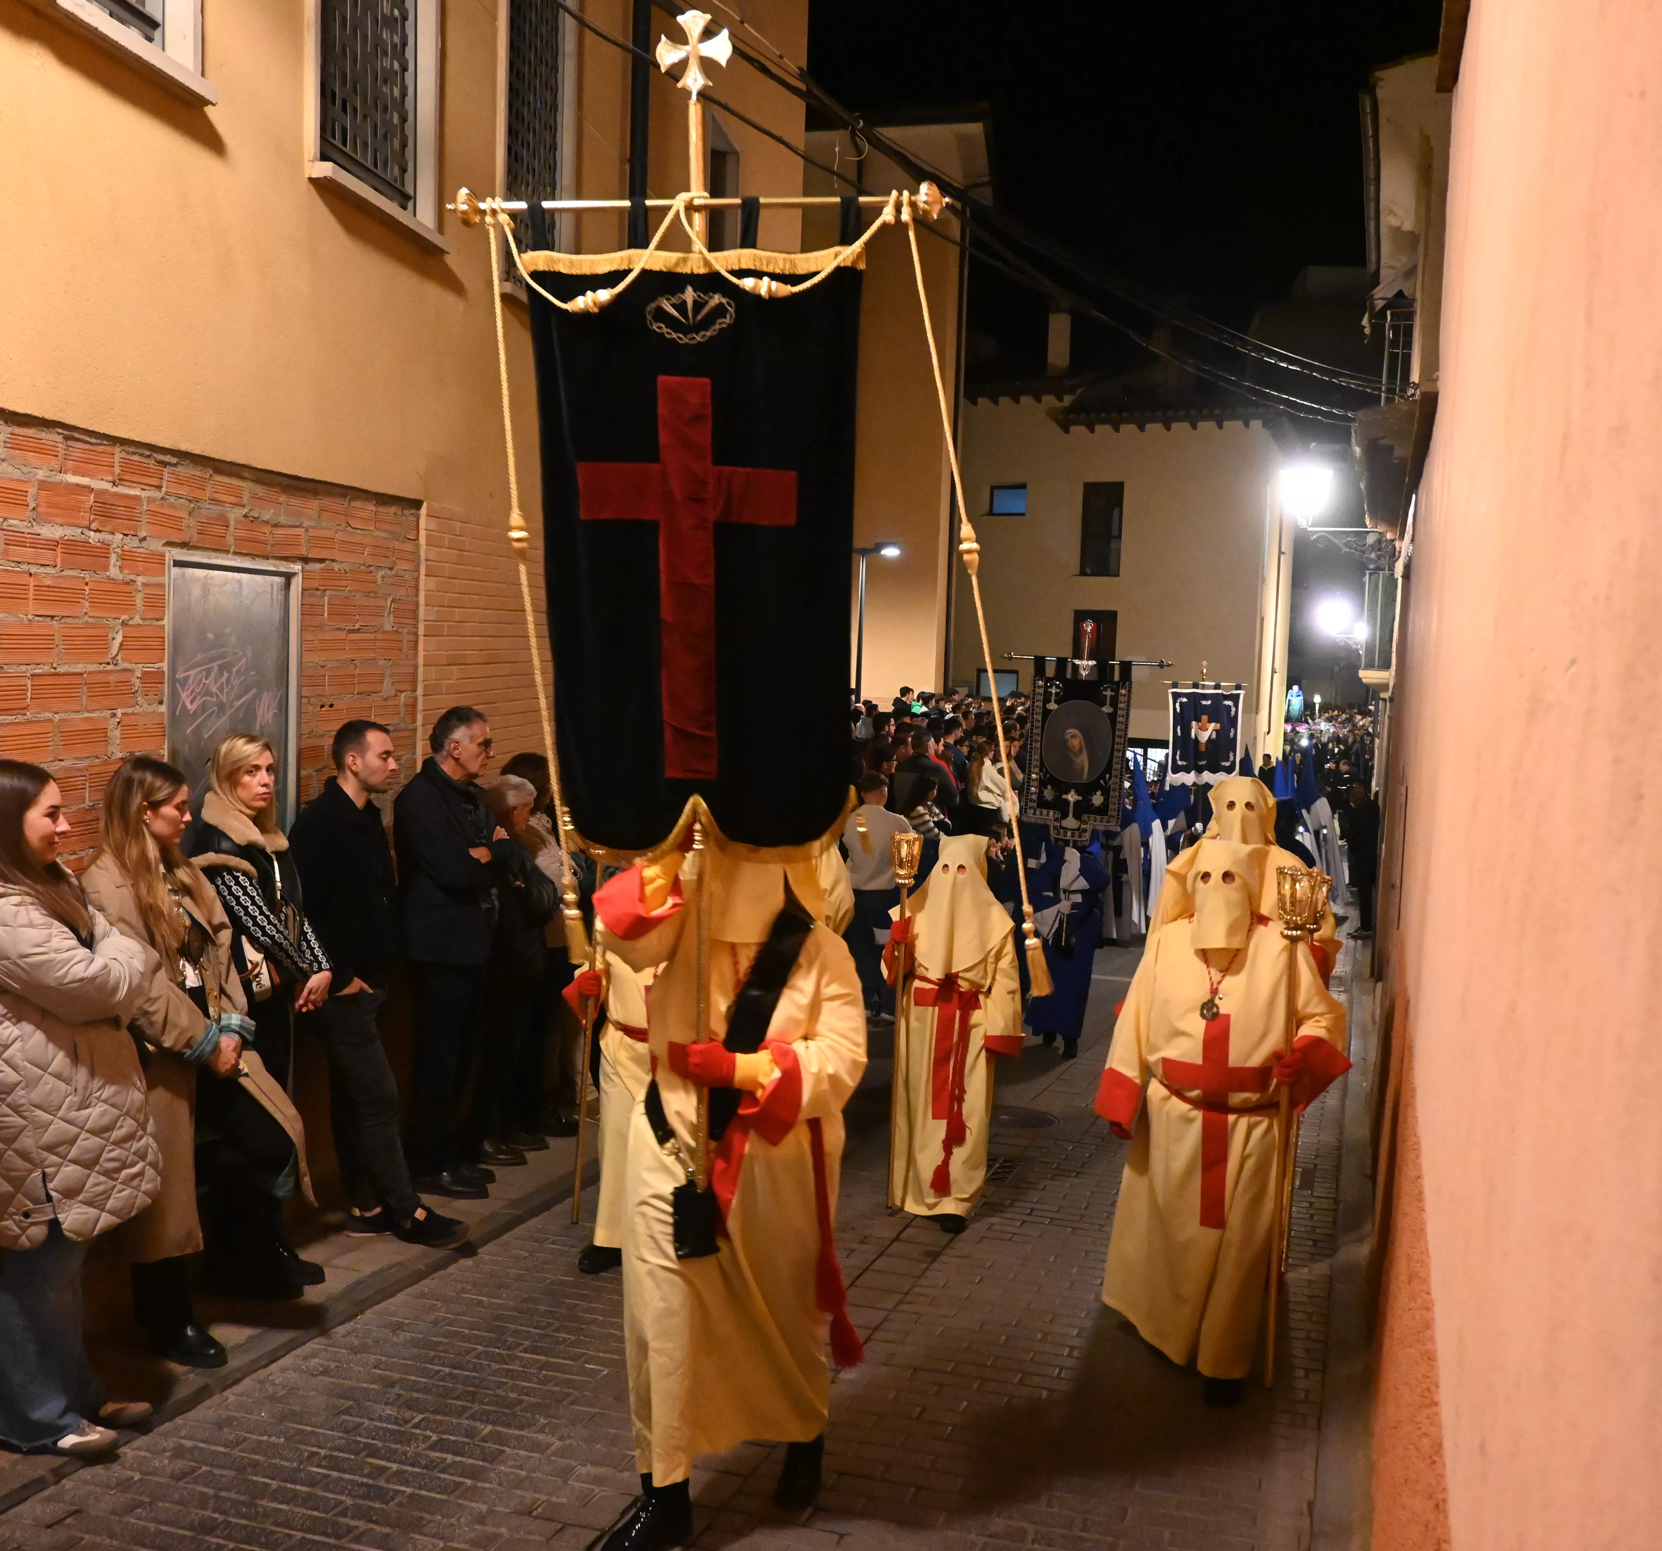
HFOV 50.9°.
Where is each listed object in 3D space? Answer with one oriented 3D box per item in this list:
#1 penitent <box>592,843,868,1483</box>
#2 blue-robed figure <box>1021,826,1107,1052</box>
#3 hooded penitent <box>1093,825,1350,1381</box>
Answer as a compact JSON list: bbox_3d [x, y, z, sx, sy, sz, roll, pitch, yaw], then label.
[{"bbox_3d":[-0.225,0.899,4.030,0.590,1.700,0.580,3,5,14],"label":"penitent"},{"bbox_3d":[1.553,1.016,11.600,0.580,1.730,0.450,3,5,14],"label":"blue-robed figure"},{"bbox_3d":[1.155,0.997,5.170,0.700,1.660,0.520,3,5,16],"label":"hooded penitent"}]

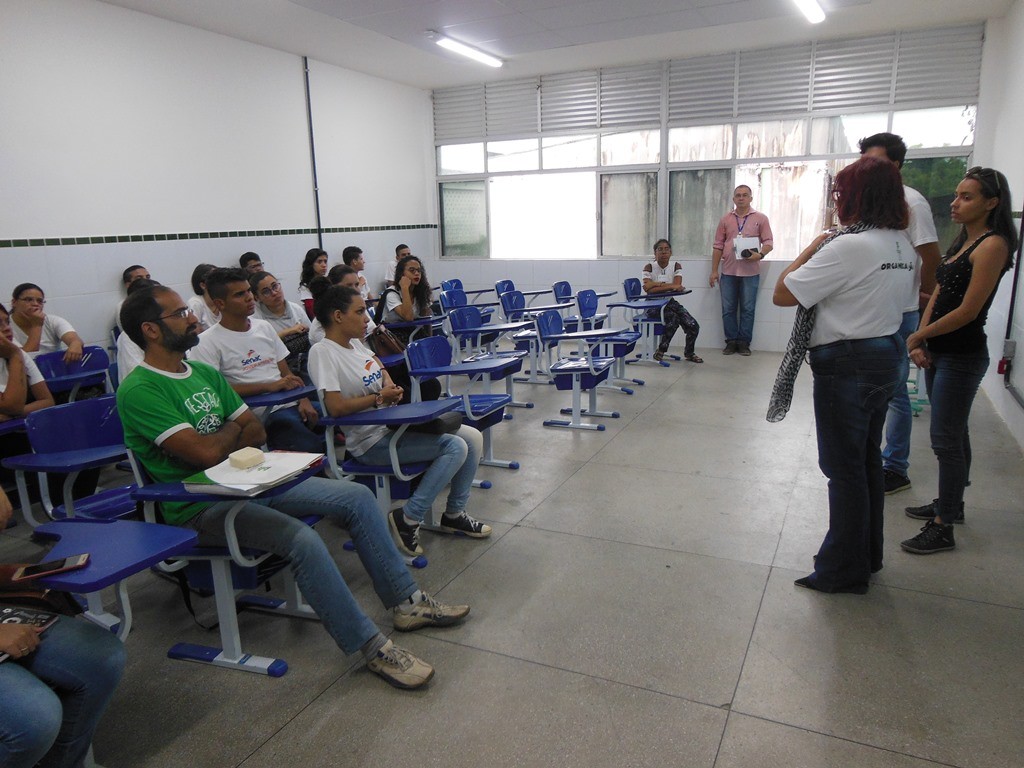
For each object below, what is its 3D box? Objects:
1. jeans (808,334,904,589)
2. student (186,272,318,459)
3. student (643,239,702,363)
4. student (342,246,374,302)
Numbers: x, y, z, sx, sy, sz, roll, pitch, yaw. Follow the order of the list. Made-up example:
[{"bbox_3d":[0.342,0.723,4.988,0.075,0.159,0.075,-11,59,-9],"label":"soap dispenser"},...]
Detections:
[{"bbox_3d":[1.351,0.311,2.936,0.340,0.970,0.400,9,16,40],"label":"jeans"},{"bbox_3d":[-1.232,0.028,3.862,0.850,1.240,0.520,7,15,33],"label":"student"},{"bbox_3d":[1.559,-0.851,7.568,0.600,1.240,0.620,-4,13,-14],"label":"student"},{"bbox_3d":[-1.366,-0.742,7.376,0.780,1.240,0.480,5,14,25],"label":"student"}]

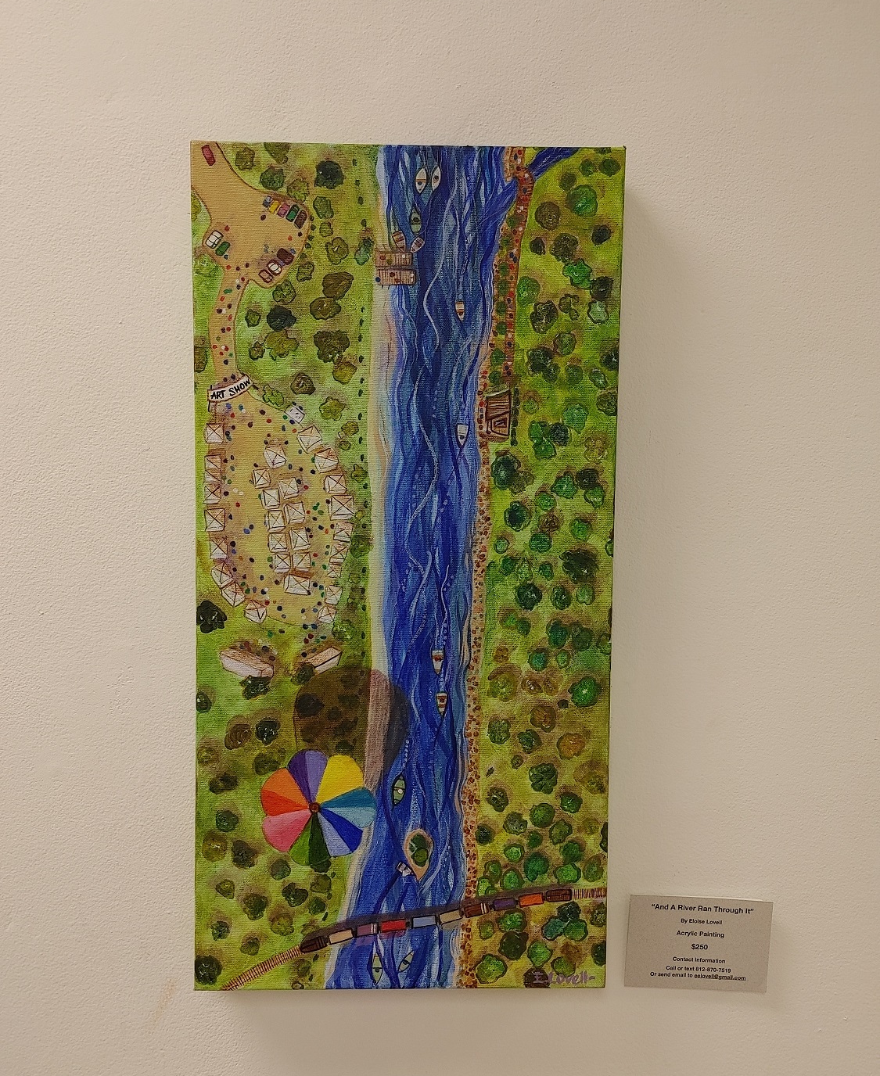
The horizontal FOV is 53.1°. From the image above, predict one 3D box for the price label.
[{"bbox_3d":[0.197,0.309,0.669,0.109,0.071,0.002,3,3,-1],"label":"price label"}]

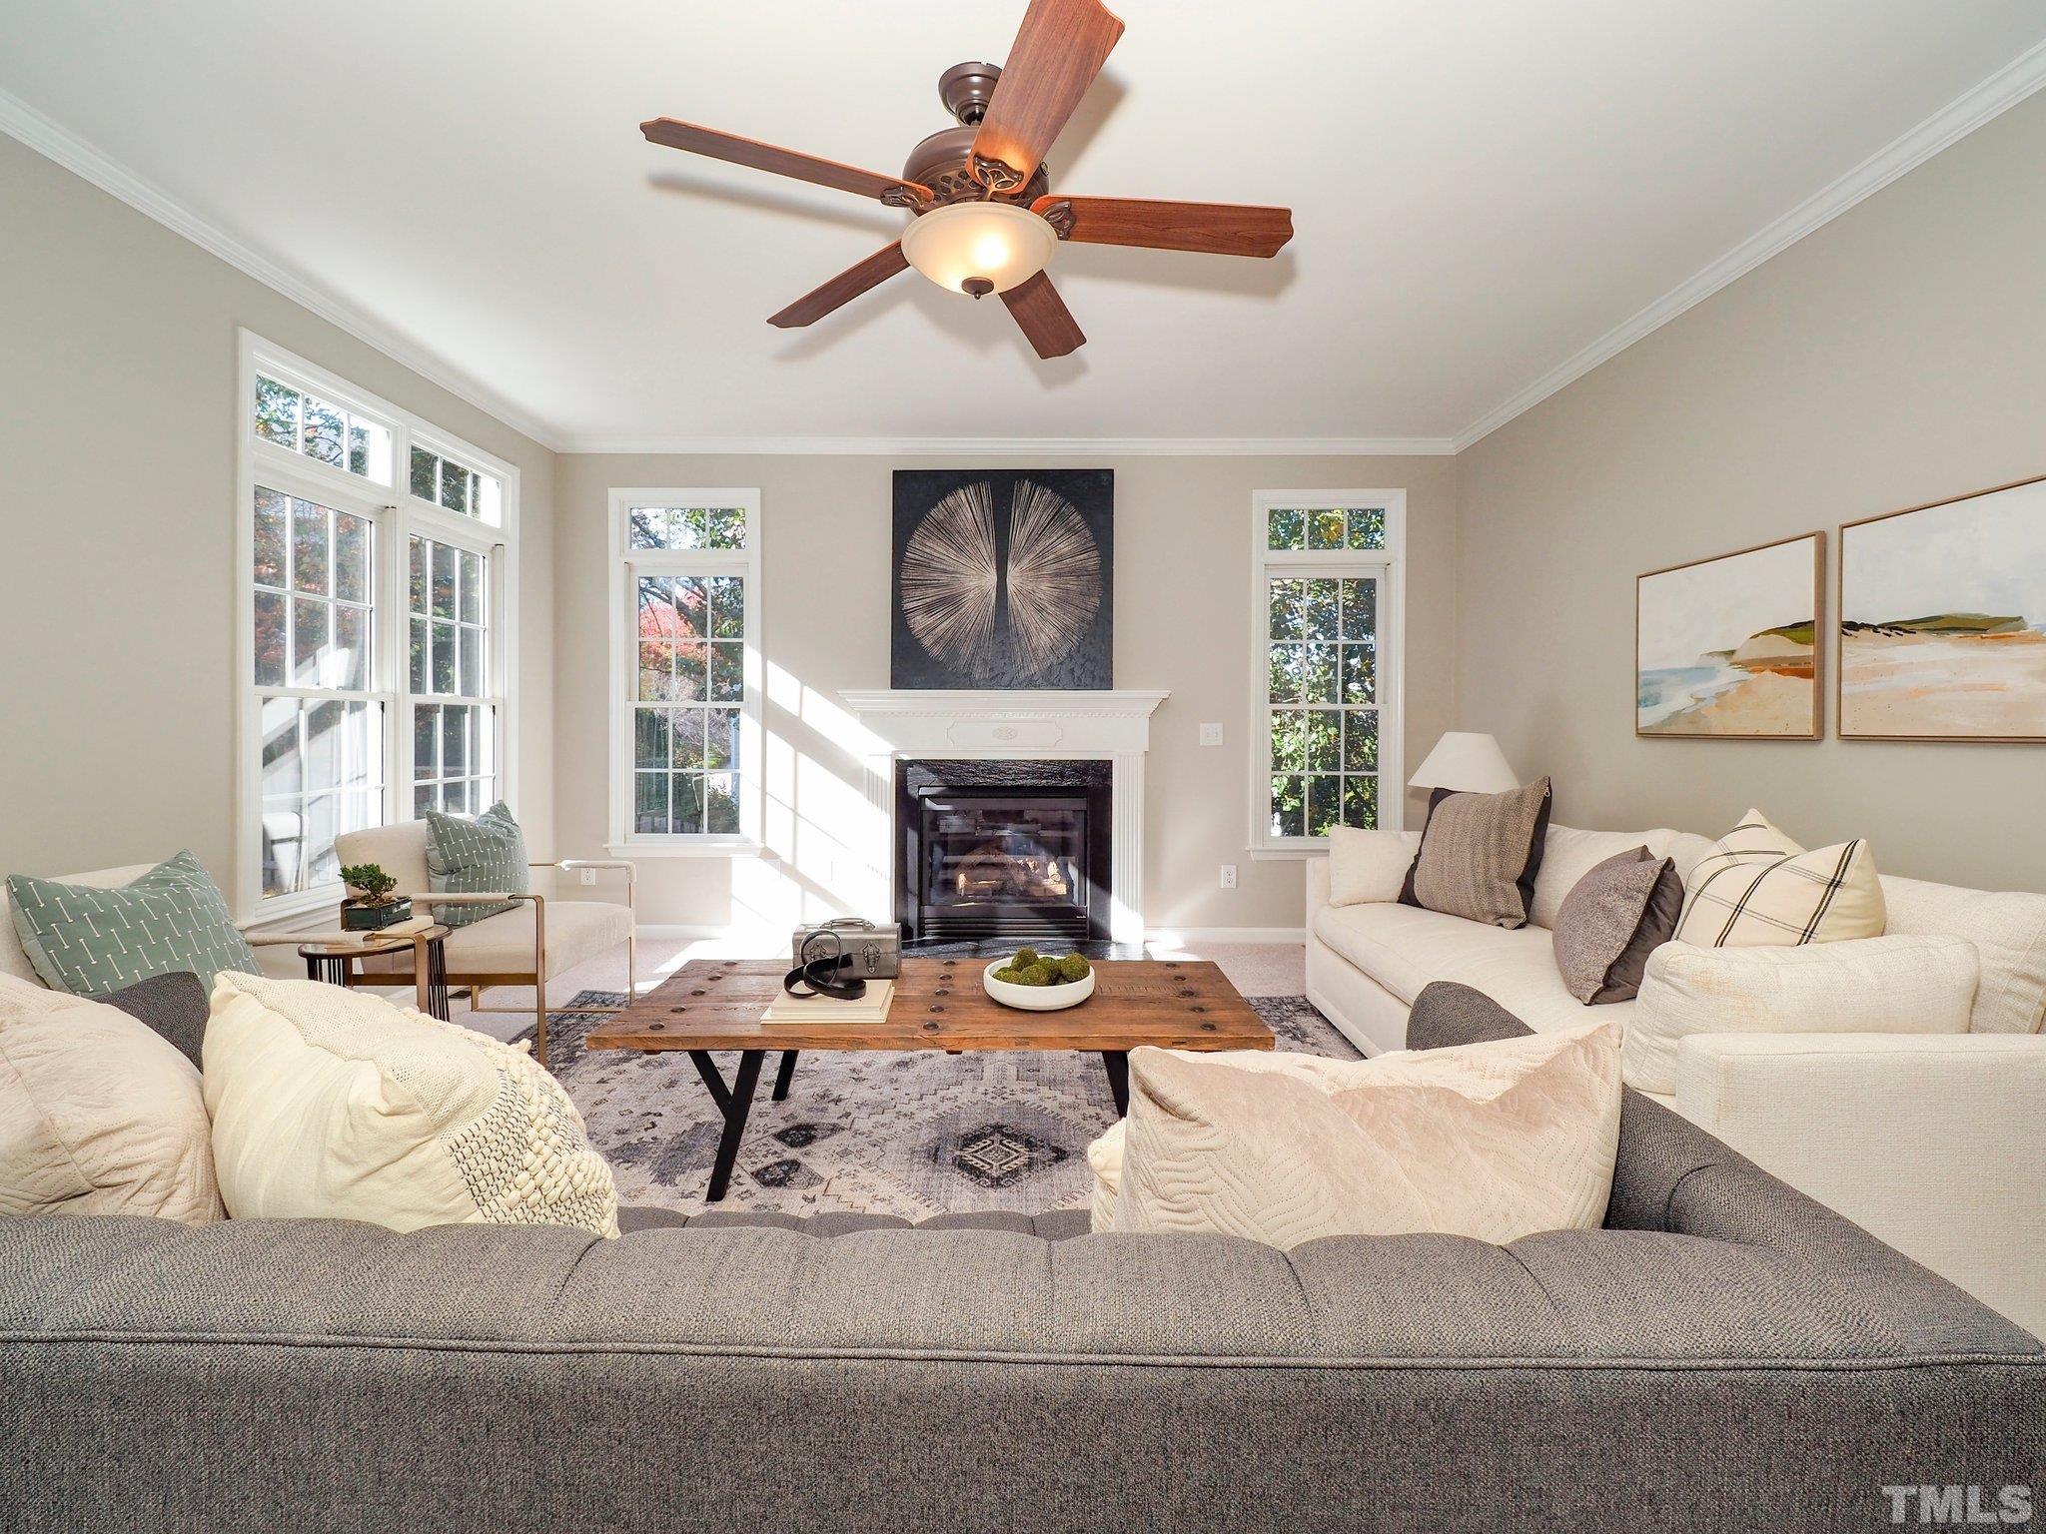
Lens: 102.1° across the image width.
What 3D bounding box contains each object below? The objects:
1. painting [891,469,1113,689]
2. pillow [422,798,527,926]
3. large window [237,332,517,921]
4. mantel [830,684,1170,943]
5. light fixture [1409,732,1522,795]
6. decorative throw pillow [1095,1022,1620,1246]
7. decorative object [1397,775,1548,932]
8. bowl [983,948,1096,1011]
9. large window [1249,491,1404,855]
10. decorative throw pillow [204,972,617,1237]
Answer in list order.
[{"bbox_3d":[-0.104,-0.977,4.300,1.150,1.150,0.050,0,2,0],"label":"painting"},{"bbox_3d":[-2.100,0.380,3.180,0.150,0.430,0.430,-13,0,10],"label":"pillow"},{"bbox_3d":[-2.510,-0.485,3.360,0.110,1.900,1.460,0,2,0],"label":"large window"},{"bbox_3d":[-0.097,0.268,4.400,1.720,1.340,0.220,0,2,0],"label":"mantel"},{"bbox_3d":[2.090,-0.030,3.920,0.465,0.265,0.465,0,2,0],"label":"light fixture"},{"bbox_3d":[0.345,0.474,0.870,0.480,0.460,0.180,0,17,-4],"label":"decorative throw pillow"},{"bbox_3d":[1.670,0.300,3.100,0.180,0.490,0.470,22,-11,-31],"label":"decorative object"},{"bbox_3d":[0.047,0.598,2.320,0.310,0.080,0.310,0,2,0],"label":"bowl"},{"bbox_3d":[1.600,-0.490,4.370,0.820,1.930,0.120,0,2,0],"label":"large window"},{"bbox_3d":[-0.705,0.475,0.950,0.480,0.470,0.190,1,24,34],"label":"decorative throw pillow"}]

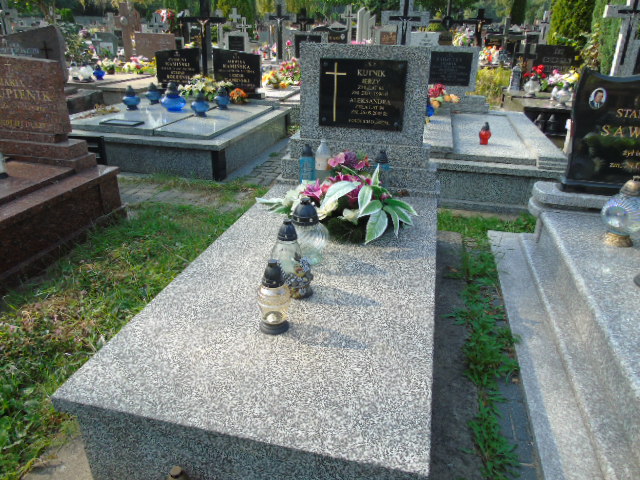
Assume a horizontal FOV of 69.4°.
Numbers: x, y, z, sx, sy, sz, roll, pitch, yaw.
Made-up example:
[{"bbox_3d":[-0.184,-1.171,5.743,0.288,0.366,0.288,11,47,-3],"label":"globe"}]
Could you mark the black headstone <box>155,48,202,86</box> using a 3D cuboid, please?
[{"bbox_3d":[-2.051,-2.501,6.700,0.680,0.560,0.100,3,25,6],"label":"black headstone"}]

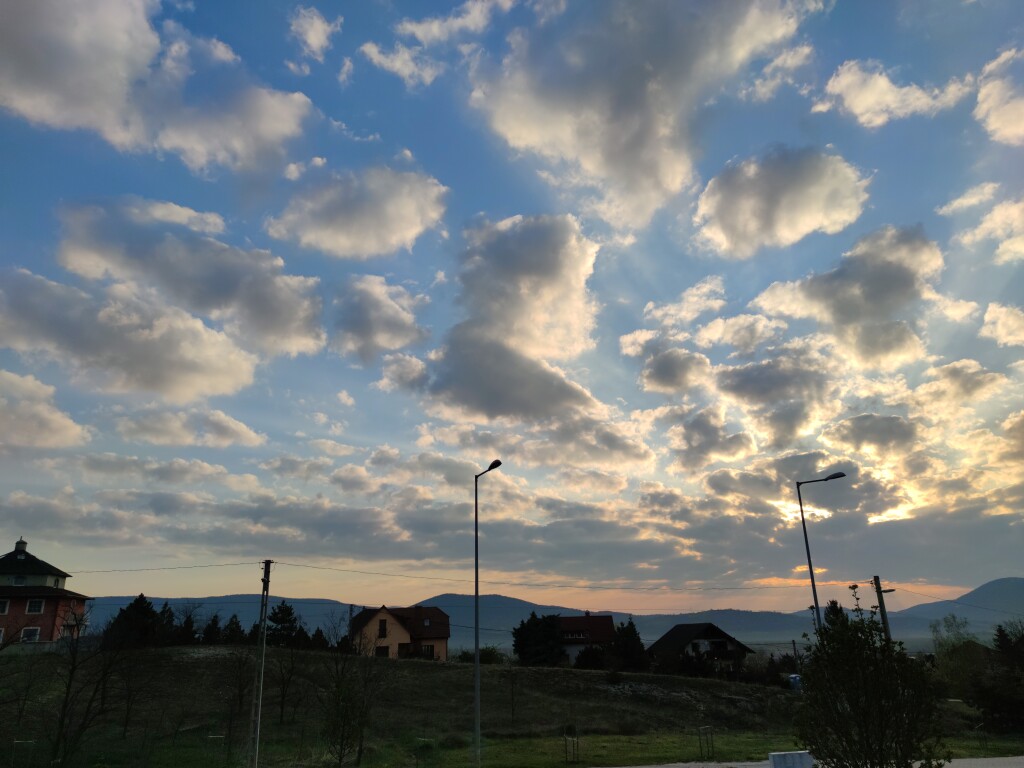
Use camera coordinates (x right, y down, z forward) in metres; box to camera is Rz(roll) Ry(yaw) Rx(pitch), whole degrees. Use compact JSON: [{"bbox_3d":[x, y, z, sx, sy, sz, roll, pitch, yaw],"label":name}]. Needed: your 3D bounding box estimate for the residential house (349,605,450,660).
[{"bbox_3d":[-14.905,34.077,97.000,12.896,6.928,10.209,0,-19,-5],"label":"residential house"}]

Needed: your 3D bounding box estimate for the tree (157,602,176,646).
[{"bbox_3d":[-38.930,27.099,80.000,2.240,4.660,2.240,7,-21,-24],"label":"tree"}]

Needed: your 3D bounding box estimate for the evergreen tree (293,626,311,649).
[{"bbox_3d":[-25.497,30.706,86.000,2.200,2.500,2.200,4,-20,-15],"label":"evergreen tree"}]

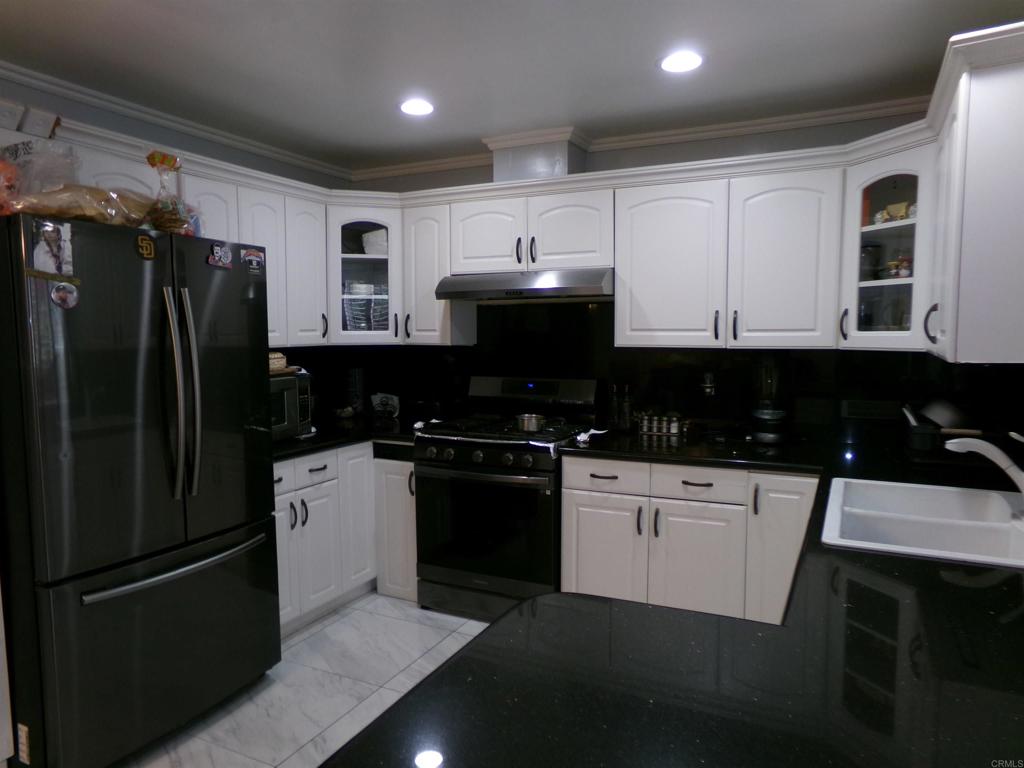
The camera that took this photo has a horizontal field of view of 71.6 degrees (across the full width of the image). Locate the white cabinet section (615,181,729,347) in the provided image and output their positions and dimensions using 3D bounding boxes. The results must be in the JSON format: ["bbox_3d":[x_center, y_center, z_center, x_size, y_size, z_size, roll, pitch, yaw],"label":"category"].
[{"bbox_3d":[0.814,-0.566,3.498,0.532,0.762,0.330,2,5,25],"label":"white cabinet section"}]

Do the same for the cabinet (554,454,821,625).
[{"bbox_3d":[0.865,0.749,3.374,1.101,0.838,0.618,2,5,26],"label":"cabinet"}]

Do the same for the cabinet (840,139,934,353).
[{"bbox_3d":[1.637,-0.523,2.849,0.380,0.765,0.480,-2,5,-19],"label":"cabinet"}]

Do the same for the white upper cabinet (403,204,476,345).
[{"bbox_3d":[-0.408,-0.610,4.063,0.318,0.760,0.310,2,5,26],"label":"white upper cabinet"}]

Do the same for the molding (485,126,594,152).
[{"bbox_3d":[0.148,-1.248,3.724,0.520,0.054,0.305,2,5,26],"label":"molding"}]

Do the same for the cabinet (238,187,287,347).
[{"bbox_3d":[-1.346,-0.565,3.528,0.311,0.760,0.297,2,5,26],"label":"cabinet"}]

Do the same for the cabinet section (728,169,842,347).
[{"bbox_3d":[1.263,-0.550,3.289,0.459,0.762,0.330,2,5,25],"label":"cabinet section"}]

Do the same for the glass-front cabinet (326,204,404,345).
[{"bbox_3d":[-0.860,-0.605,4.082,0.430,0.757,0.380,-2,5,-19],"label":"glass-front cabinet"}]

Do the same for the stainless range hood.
[{"bbox_3d":[0.114,-0.508,3.697,0.919,0.141,0.445,2,5,26],"label":"stainless range hood"}]

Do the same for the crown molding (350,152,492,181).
[{"bbox_3d":[-0.552,-1.284,4.224,1.080,0.057,0.050,2,5,26],"label":"crown molding"}]

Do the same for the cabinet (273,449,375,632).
[{"bbox_3d":[-1.188,0.739,3.592,0.621,0.838,0.798,2,5,26],"label":"cabinet"}]

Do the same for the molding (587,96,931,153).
[{"bbox_3d":[1.192,-1.223,3.348,1.795,0.049,0.055,2,5,26],"label":"molding"}]

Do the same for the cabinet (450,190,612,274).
[{"bbox_3d":[0.148,-0.771,3.747,0.919,0.379,0.310,2,5,26],"label":"cabinet"}]

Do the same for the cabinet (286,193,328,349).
[{"bbox_3d":[-1.195,-0.580,3.766,0.320,0.759,0.307,2,5,26],"label":"cabinet"}]

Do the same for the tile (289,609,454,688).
[{"bbox_3d":[-0.679,1.211,3.295,0.618,0.012,0.597,2,5,26],"label":"tile"}]

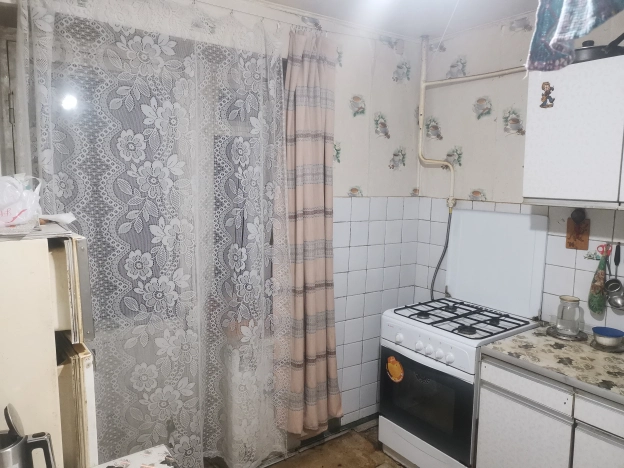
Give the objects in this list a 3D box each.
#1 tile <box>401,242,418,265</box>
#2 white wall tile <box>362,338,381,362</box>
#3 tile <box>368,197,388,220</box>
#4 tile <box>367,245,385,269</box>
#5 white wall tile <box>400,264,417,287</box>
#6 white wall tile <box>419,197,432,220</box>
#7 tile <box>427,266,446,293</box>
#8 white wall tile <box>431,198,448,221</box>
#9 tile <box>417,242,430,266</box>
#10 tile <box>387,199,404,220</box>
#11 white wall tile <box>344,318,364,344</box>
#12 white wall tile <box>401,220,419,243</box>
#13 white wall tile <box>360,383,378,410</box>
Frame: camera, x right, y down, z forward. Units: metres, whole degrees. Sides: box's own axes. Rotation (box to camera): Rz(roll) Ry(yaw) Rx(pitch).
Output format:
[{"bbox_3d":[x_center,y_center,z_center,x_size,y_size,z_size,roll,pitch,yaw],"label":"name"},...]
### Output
[{"bbox_3d":[0.649,0.133,3.144,0.150,0.150,0.008,-3,8,-36],"label":"tile"},{"bbox_3d":[0.377,0.742,3.013,0.151,0.150,0.010,-3,8,-37],"label":"white wall tile"},{"bbox_3d":[0.414,-0.156,2.926,0.150,0.150,0.008,-3,8,-36],"label":"tile"},{"bbox_3d":[0.398,0.142,2.944,0.151,0.150,0.010,-3,8,-37],"label":"tile"},{"bbox_3d":[0.638,0.282,3.137,0.150,0.150,0.010,-3,8,-36],"label":"white wall tile"},{"bbox_3d":[0.748,-0.166,3.075,0.010,0.145,0.099,-3,8,-35],"label":"white wall tile"},{"bbox_3d":[0.813,0.300,3.036,0.010,0.150,0.150,-3,8,-36],"label":"tile"},{"bbox_3d":[0.828,-0.150,2.995,0.010,0.150,0.151,-3,8,-37],"label":"white wall tile"},{"bbox_3d":[0.743,0.135,3.122,0.010,0.150,0.102,-3,8,-36],"label":"tile"},{"bbox_3d":[0.530,-0.164,2.988,0.148,0.145,0.010,-3,8,-35],"label":"tile"},{"bbox_3d":[0.262,0.603,2.921,0.150,0.150,0.008,-3,8,-36],"label":"white wall tile"},{"bbox_3d":[0.654,-0.018,3.126,0.150,0.150,0.008,-3,8,-36],"label":"white wall tile"},{"bbox_3d":[0.365,1.041,3.043,0.148,0.149,0.010,-3,8,-35],"label":"white wall tile"}]

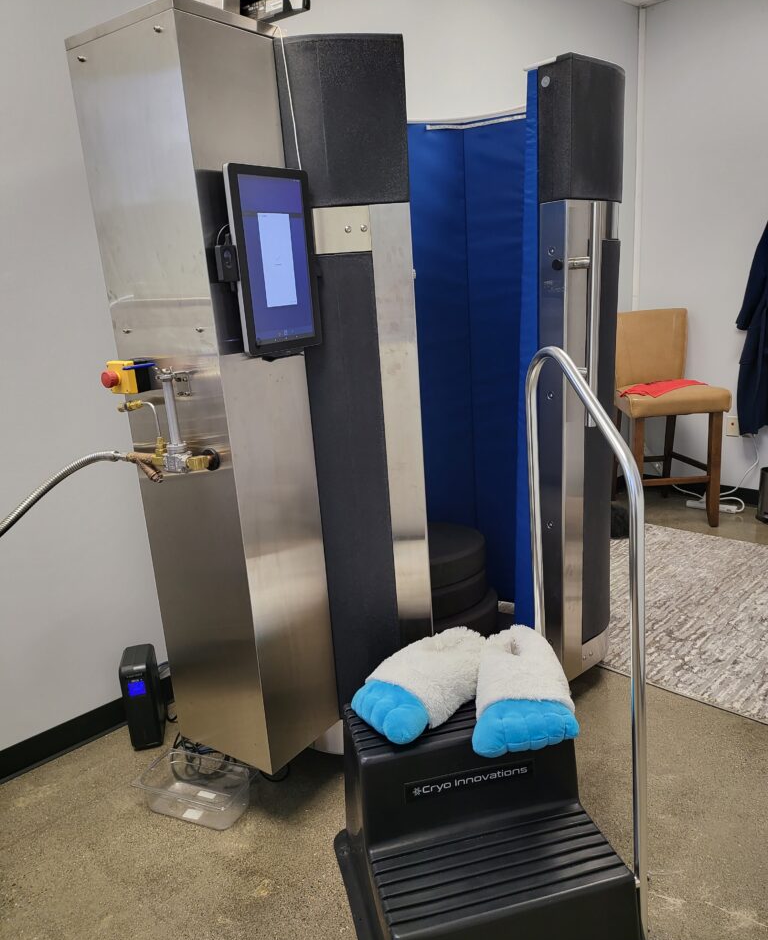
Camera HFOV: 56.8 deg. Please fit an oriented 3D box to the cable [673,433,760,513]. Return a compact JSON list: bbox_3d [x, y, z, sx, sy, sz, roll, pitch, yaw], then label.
[{"bbox_3d":[1.782,0.006,3.883,0.442,0.394,0.156,10,21,42],"label":"cable"}]

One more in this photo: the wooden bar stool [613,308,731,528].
[{"bbox_3d":[1.472,-0.290,3.766,0.476,1.068,0.544,-4,15,0],"label":"wooden bar stool"}]

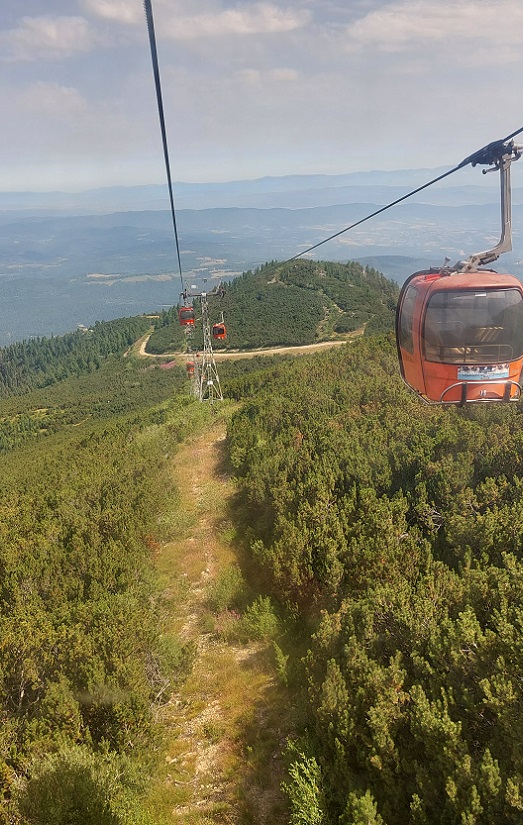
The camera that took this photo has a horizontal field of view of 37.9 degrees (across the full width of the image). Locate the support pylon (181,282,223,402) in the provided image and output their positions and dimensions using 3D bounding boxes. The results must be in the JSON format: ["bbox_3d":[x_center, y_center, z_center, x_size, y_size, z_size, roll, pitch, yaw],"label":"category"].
[{"bbox_3d":[-6.246,-7.820,87.500,4.900,13.910,3.200,-4,17,-5],"label":"support pylon"}]

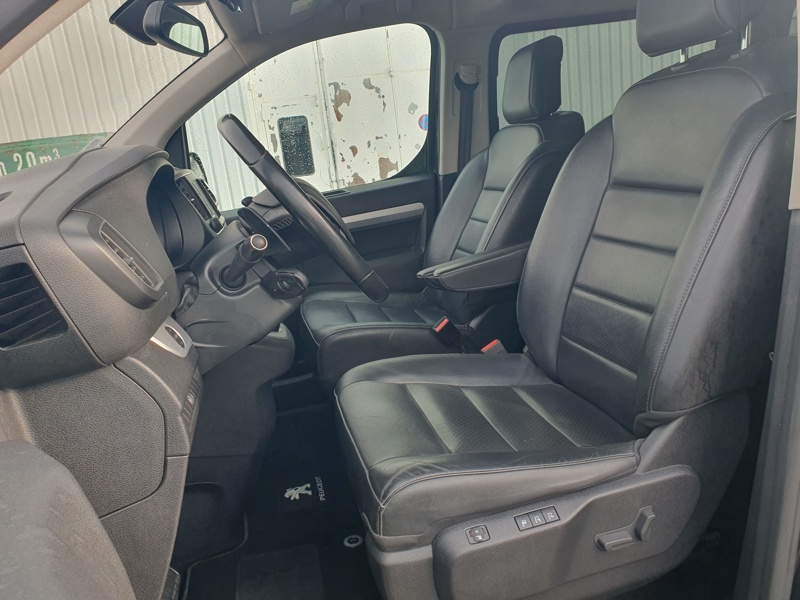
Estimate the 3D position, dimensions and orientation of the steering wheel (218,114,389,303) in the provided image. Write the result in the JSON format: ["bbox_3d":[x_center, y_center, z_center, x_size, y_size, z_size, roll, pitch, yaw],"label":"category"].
[{"bbox_3d":[-0.165,-0.130,0.980,0.085,0.380,0.380,-41,13,1],"label":"steering wheel"}]

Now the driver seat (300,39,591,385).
[{"bbox_3d":[0.112,-0.187,1.810,0.843,1.112,0.519,-6,11,-6],"label":"driver seat"}]

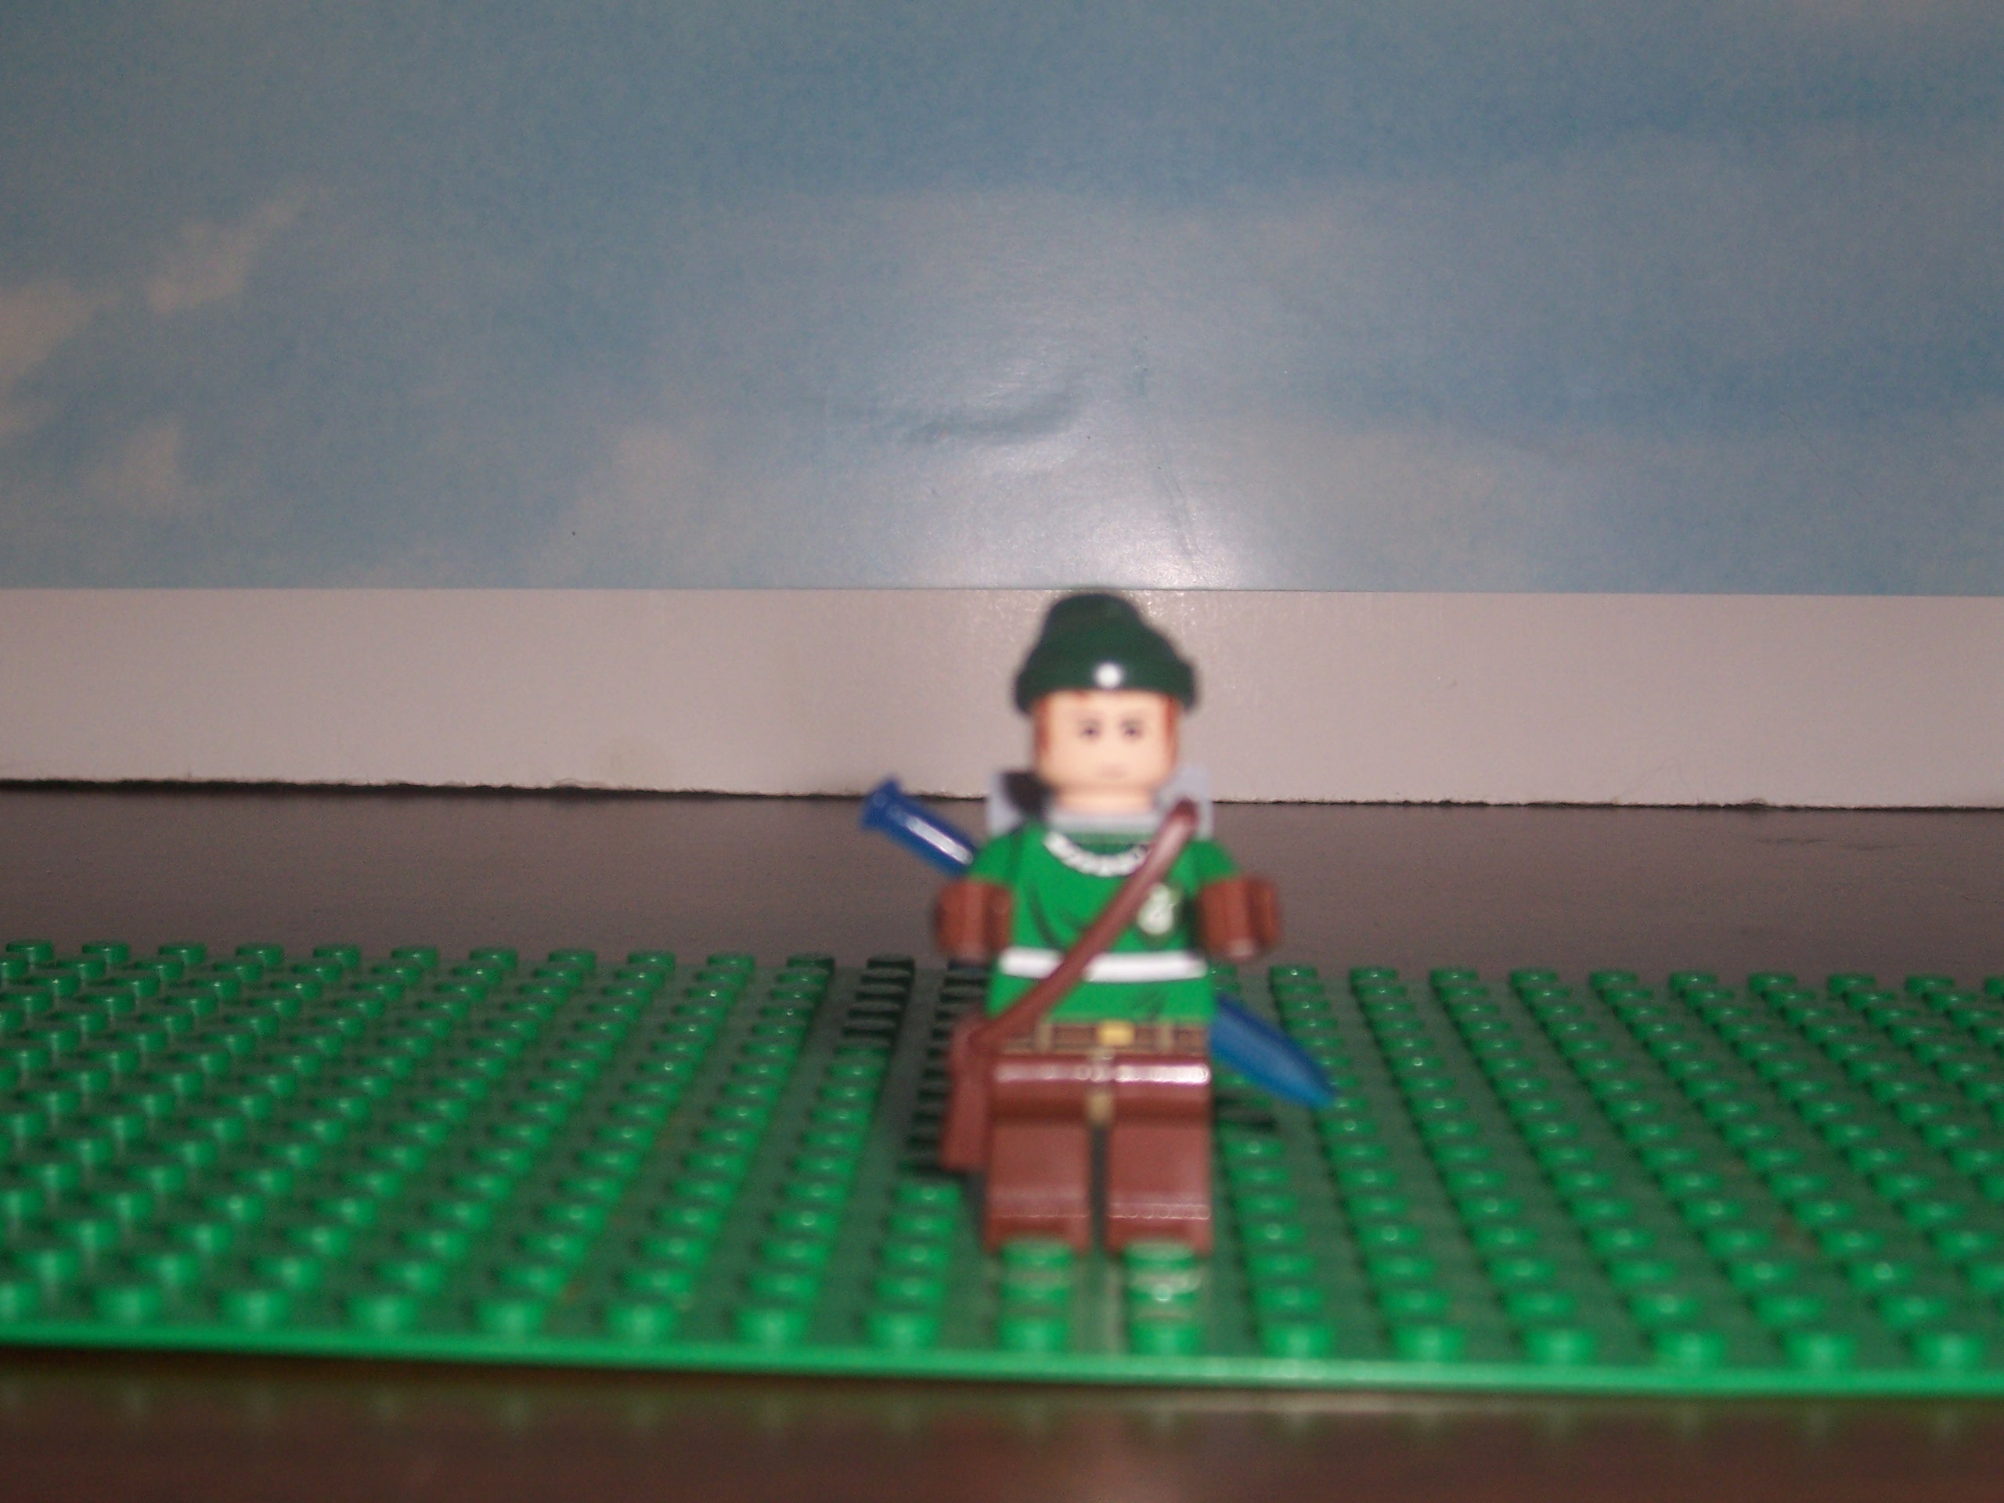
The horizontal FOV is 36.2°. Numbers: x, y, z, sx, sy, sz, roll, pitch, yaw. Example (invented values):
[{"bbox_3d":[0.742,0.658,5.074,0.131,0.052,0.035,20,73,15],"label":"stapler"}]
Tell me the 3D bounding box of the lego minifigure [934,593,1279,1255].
[{"bbox_3d":[0.007,0.012,0.207,0.022,0.045,0.016,1,7,1],"label":"lego minifigure"}]

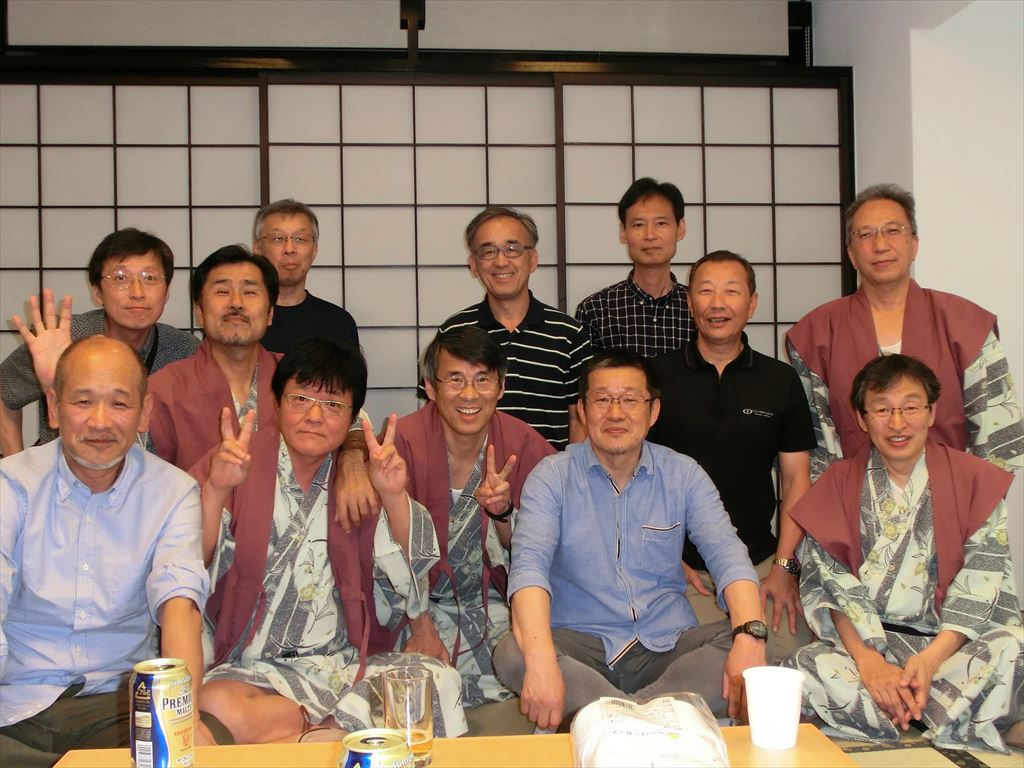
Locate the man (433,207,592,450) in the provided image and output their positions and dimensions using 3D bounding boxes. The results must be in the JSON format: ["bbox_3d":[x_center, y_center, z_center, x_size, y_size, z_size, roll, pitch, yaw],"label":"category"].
[{"bbox_3d":[-0.012,0.145,3.360,0.480,1.240,0.550,-1,0,0],"label":"man"}]

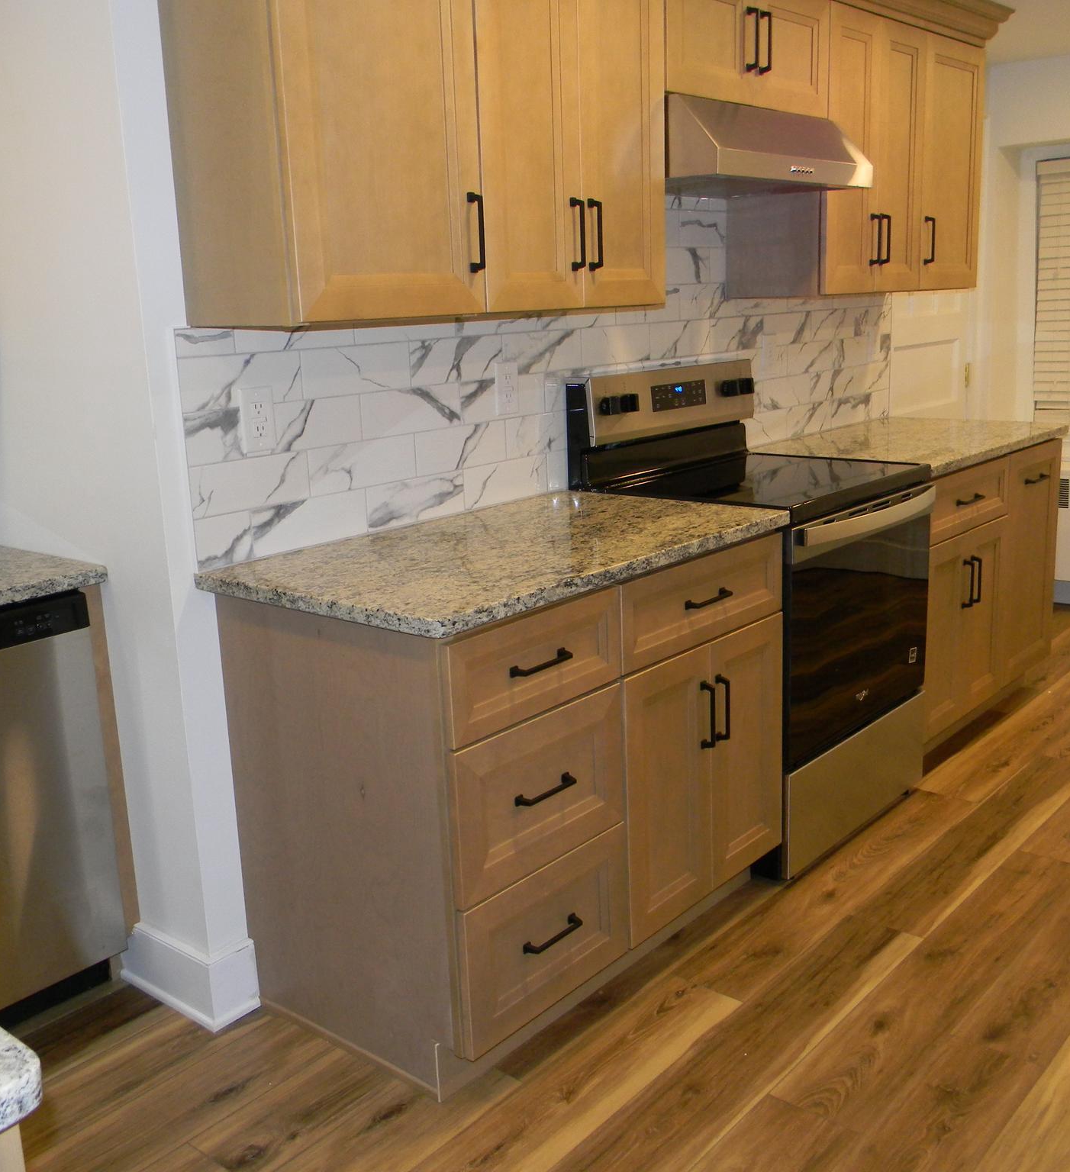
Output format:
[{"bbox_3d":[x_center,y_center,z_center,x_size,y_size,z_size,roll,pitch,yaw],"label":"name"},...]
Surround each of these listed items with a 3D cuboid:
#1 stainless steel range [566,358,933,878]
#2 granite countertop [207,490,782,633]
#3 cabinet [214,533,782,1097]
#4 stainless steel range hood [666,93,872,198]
[{"bbox_3d":[0.606,0.027,3.365,0.677,1.197,0.762,9,17,39],"label":"stainless steel range"},{"bbox_3d":[-0.033,-0.077,2.617,0.642,0.032,1.118,9,17,39],"label":"granite countertop"},{"bbox_3d":[-0.009,0.363,2.729,0.640,0.877,1.081,9,17,39],"label":"cabinet"},{"bbox_3d":[0.470,-1.090,3.179,0.458,0.178,0.759,9,17,39],"label":"stainless steel range hood"}]

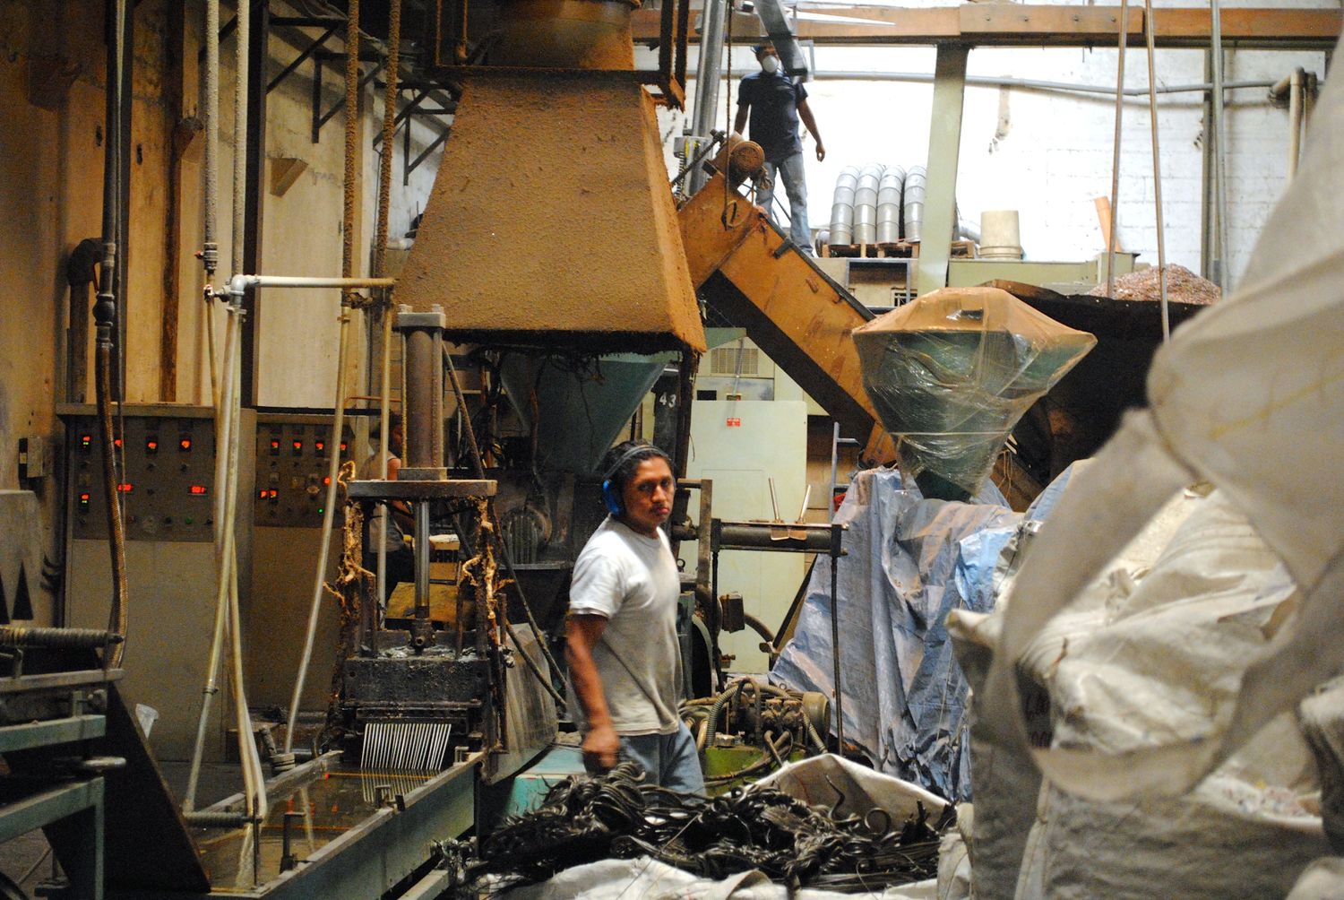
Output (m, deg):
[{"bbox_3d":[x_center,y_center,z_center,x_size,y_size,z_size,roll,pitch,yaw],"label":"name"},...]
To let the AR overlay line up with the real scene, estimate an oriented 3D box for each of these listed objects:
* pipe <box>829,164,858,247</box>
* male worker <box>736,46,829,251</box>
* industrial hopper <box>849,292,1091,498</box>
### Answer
[{"bbox_3d":[1.352,-1.927,21.200,0.190,0.630,0.500,1,1,9],"label":"pipe"},{"bbox_3d":[0.836,-2.332,20.900,0.680,1.700,0.420,1,1,-7],"label":"male worker"},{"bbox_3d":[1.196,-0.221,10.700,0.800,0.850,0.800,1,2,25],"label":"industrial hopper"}]

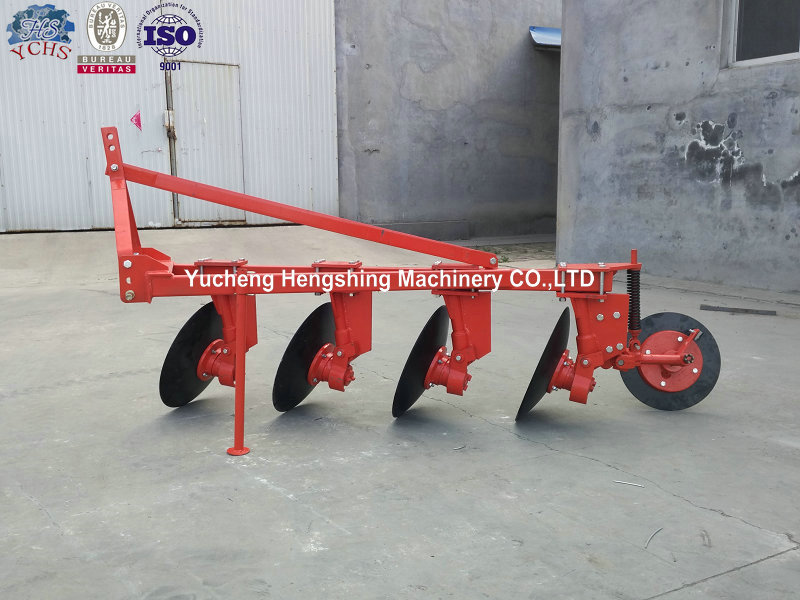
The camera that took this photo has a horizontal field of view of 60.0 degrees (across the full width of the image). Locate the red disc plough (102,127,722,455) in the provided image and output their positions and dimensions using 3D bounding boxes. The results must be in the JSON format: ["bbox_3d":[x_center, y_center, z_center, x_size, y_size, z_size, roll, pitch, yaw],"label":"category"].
[{"bbox_3d":[0.139,-0.141,3.671,3.062,1.463,1.248,-3,10,-15],"label":"red disc plough"}]

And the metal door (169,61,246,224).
[{"bbox_3d":[-2.667,-2.163,9.663,0.968,2.150,0.060,-6,10,-29],"label":"metal door"}]

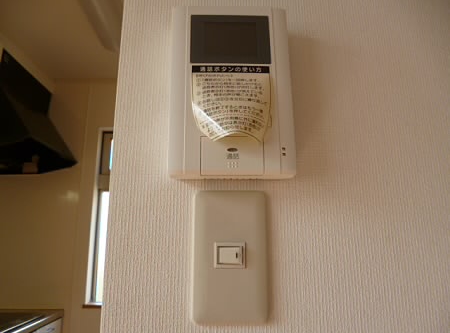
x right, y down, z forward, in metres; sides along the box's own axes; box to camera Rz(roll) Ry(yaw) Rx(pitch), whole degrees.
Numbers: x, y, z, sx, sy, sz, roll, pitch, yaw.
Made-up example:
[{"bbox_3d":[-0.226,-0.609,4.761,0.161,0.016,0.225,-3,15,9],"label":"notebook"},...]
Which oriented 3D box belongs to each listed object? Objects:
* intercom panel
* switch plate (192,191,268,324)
[{"bbox_3d":[0.006,-0.072,0.309,0.117,0.171,0.031,0,-12,-1],"label":"intercom panel"},{"bbox_3d":[0.005,0.082,0.287,0.070,0.120,0.010,0,-12,-1],"label":"switch plate"}]

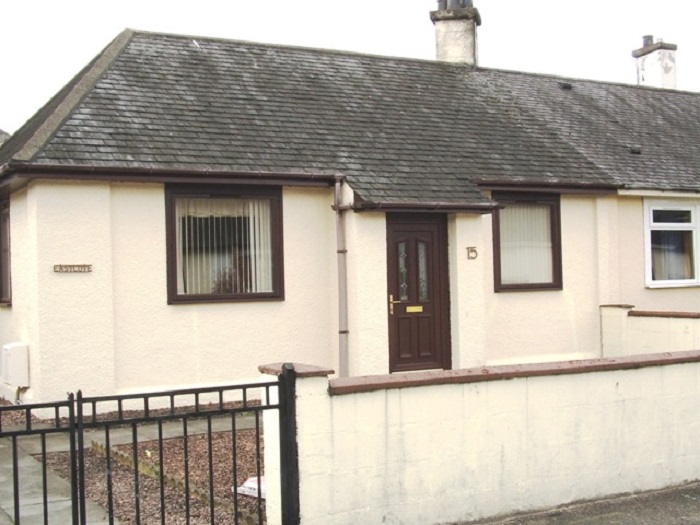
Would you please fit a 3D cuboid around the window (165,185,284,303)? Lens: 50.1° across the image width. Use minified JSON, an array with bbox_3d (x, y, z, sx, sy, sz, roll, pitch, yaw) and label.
[{"bbox_3d":[-1.541,-0.220,9.332,1.487,1.456,0.120,-1,-1,-24],"label":"window"}]

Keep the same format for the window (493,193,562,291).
[{"bbox_3d":[2.653,-0.297,11.228,1.259,1.475,0.120,-1,-1,-24],"label":"window"}]

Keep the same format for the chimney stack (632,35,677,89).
[{"bbox_3d":[7.529,-4.858,18.474,0.505,1.503,0.905,-1,-1,-24],"label":"chimney stack"}]

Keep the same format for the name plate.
[{"bbox_3d":[-3.132,0.071,8.470,0.407,0.086,0.025,-1,-1,-24],"label":"name plate"}]

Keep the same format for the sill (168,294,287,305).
[{"bbox_3d":[-1.520,0.467,9.288,1.480,0.074,0.140,-1,-1,-24],"label":"sill"}]

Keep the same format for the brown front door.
[{"bbox_3d":[0.921,0.412,10.178,0.983,2.142,0.090,-1,-1,-24],"label":"brown front door"}]

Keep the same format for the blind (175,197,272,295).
[{"bbox_3d":[-1.575,-0.216,9.464,1.270,1.222,0.090,-1,-1,-24],"label":"blind"}]

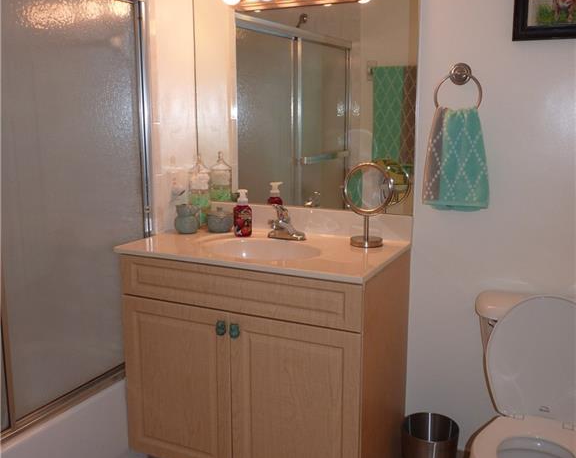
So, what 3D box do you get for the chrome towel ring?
[{"bbox_3d":[0.565,-0.453,1.978,0.154,0.180,0.065,5,12,25],"label":"chrome towel ring"}]

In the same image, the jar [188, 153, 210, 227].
[{"bbox_3d":[-0.353,-0.146,2.432,0.086,0.298,0.086,0,11,0],"label":"jar"}]

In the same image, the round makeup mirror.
[{"bbox_3d":[0.277,-0.083,2.096,0.190,0.298,0.120,3,11,15],"label":"round makeup mirror"}]

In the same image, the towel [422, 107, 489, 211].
[{"bbox_3d":[0.563,-0.229,1.993,0.216,0.344,0.060,5,12,25],"label":"towel"}]

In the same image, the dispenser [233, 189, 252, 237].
[{"bbox_3d":[-0.171,-0.059,2.282,0.070,0.182,0.070,-1,11,-6],"label":"dispenser"}]

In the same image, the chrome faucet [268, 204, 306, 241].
[{"bbox_3d":[-0.031,-0.023,2.224,0.157,0.133,0.180,5,12,25],"label":"chrome faucet"}]

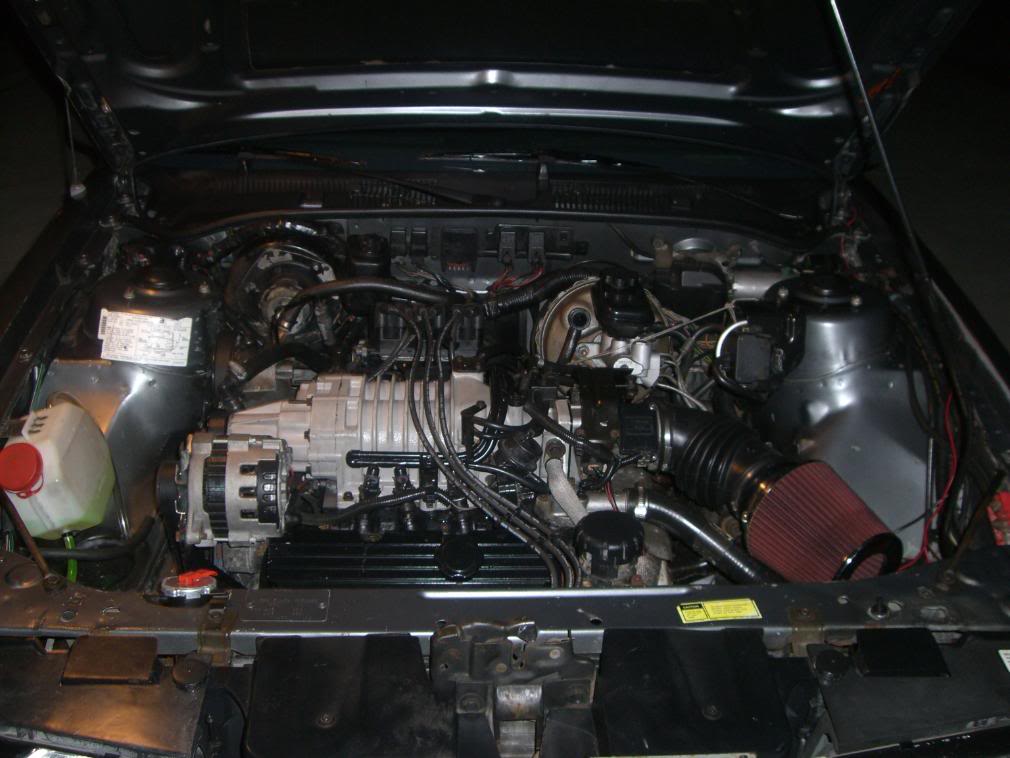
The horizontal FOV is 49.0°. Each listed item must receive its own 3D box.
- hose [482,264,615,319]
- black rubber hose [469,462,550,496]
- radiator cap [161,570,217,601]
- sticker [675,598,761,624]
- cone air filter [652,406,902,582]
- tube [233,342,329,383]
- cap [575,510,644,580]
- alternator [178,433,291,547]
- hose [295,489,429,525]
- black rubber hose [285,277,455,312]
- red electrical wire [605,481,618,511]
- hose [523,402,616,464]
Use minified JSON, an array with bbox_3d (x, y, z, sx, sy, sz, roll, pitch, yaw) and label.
[{"bbox_3d":[0.067,-0.135,1.710,0.210,0.060,0.075,6,28,11],"label":"hose"},{"bbox_3d":[0.006,0.132,1.470,0.110,0.035,0.030,0,27,0],"label":"black rubber hose"},{"bbox_3d":[-0.366,0.240,1.285,0.066,0.032,0.066,0,12,0],"label":"radiator cap"},{"bbox_3d":[0.240,0.262,1.249,0.085,0.002,0.038,-4,27,-7],"label":"sticker"},{"bbox_3d":[0.346,0.155,1.440,0.320,0.170,0.160,32,40,28],"label":"cone air filter"},{"bbox_3d":[-0.327,-0.024,1.630,0.145,0.050,0.055,0,27,0],"label":"tube"},{"bbox_3d":[0.131,0.206,1.390,0.084,0.050,0.084,0,27,0],"label":"cap"},{"bbox_3d":[-0.351,0.142,1.430,0.150,0.146,0.142,0,27,0],"label":"alternator"},{"bbox_3d":[-0.185,0.164,1.430,0.175,0.042,0.040,0,27,0],"label":"hose"},{"bbox_3d":[-0.206,-0.129,1.690,0.260,0.045,0.055,0,27,0],"label":"black rubber hose"},{"bbox_3d":[0.139,0.152,1.450,0.018,0.036,0.020,0,27,0],"label":"red electrical wire"},{"bbox_3d":[0.085,0.070,1.490,0.124,0.060,0.060,0,27,0],"label":"hose"}]

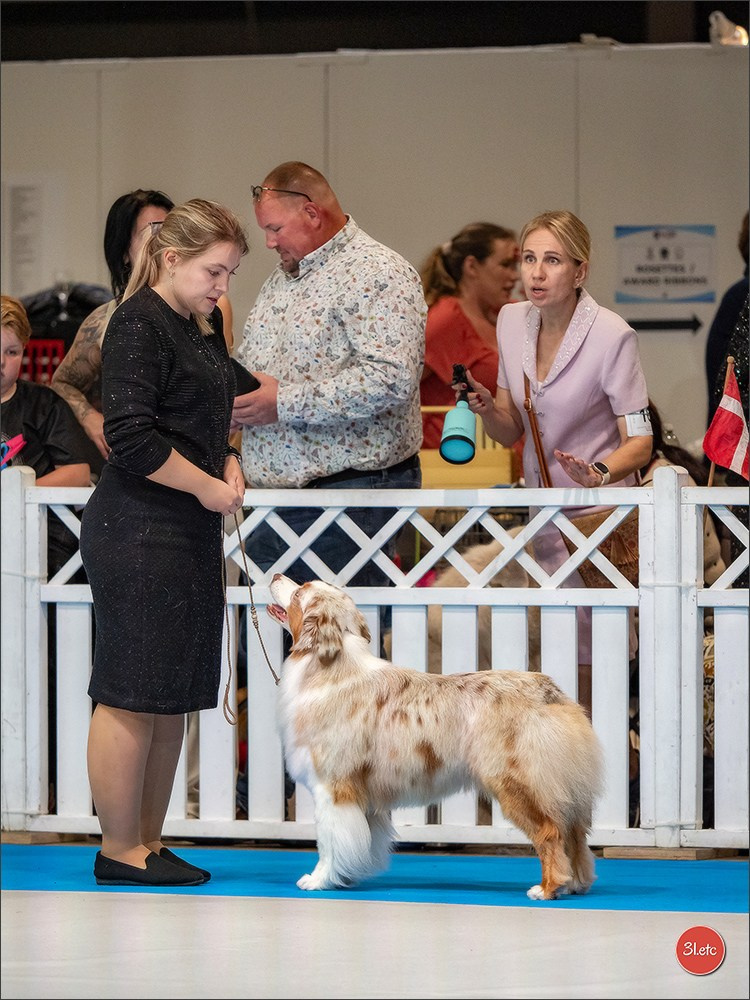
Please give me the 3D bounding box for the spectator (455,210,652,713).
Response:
[{"bbox_3d":[0.457,0.077,18.500,0.530,1.637,0.440,0,0,30],"label":"spectator"}]

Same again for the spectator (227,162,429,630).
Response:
[{"bbox_3d":[-0.114,0.001,18.950,0.500,1.784,0.580,0,0,-35],"label":"spectator"}]

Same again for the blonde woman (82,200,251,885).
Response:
[{"bbox_3d":[-0.496,0.096,16.950,0.390,1.607,0.460,0,0,14],"label":"blonde woman"}]

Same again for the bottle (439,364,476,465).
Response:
[{"bbox_3d":[0.212,-0.219,18.250,0.095,0.092,0.300,3,41,4],"label":"bottle"}]

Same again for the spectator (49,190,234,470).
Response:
[{"bbox_3d":[-0.617,0.031,19.250,0.520,1.723,0.360,0,0,-25],"label":"spectator"}]

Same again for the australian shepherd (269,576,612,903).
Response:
[{"bbox_3d":[0.139,0.537,16.600,0.770,0.727,0.280,0,0,24],"label":"australian shepherd"}]

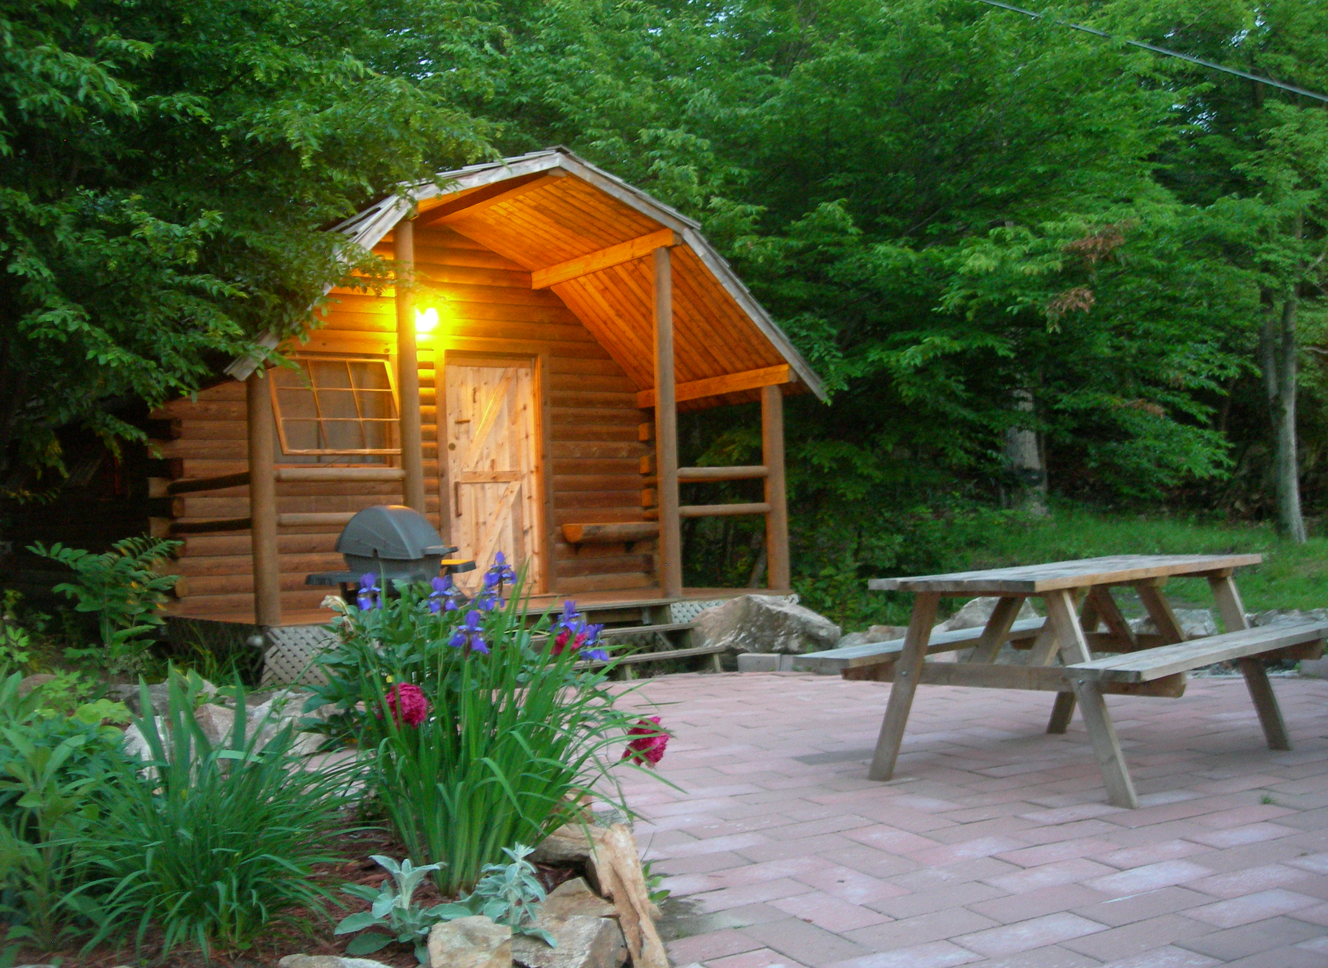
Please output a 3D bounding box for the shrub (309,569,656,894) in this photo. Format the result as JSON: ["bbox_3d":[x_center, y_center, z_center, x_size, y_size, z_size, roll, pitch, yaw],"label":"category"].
[{"bbox_3d":[-0.490,0.645,3.900,0.840,0.800,0.800,-2,-2,0],"label":"shrub"}]

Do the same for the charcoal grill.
[{"bbox_3d":[-1.543,0.704,8.339,0.680,1.170,1.050,-2,-2,13],"label":"charcoal grill"}]

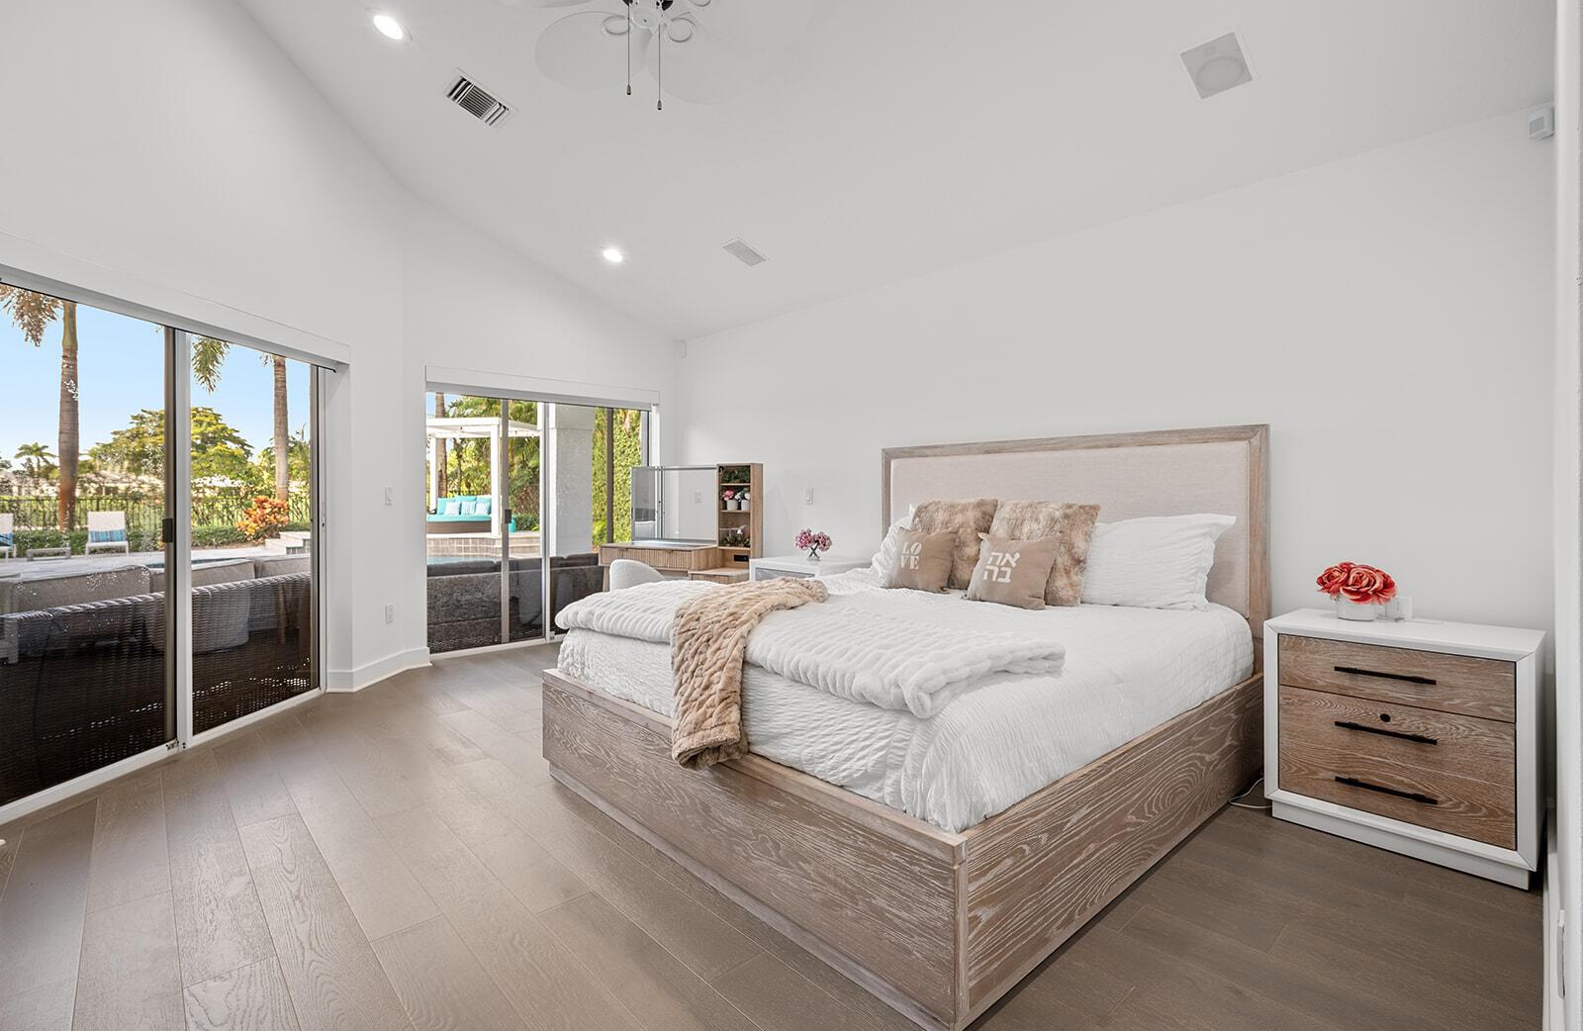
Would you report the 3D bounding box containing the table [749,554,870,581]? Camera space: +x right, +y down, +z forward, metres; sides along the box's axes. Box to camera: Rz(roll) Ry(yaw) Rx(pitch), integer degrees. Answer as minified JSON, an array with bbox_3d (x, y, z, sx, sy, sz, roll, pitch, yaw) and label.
[{"bbox_3d":[0.130,0.698,4.653,0.500,0.730,0.673,-1,1,-42],"label":"table"}]

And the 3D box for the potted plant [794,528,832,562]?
[{"bbox_3d":[0.148,0.205,4.800,0.180,0.218,0.220,-1,1,-42],"label":"potted plant"}]

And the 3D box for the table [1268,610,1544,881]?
[{"bbox_3d":[2.123,0.744,2.458,0.505,0.714,0.673,-1,1,-42],"label":"table"}]

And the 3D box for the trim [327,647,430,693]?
[{"bbox_3d":[-2.675,1.004,4.621,0.250,0.127,0.730,0,1,0],"label":"trim"}]

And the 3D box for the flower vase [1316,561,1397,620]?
[{"bbox_3d":[2.123,0.280,2.643,0.220,0.208,0.235,-1,1,-42],"label":"flower vase"}]

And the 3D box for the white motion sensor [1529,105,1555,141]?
[{"bbox_3d":[2.536,-1.327,2.380,0.042,0.085,0.055,0,1,-10],"label":"white motion sensor"}]

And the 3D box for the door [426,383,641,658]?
[{"bbox_3d":[-2.010,0.039,5.819,1.940,2.030,0.120,-1,1,-42],"label":"door"}]

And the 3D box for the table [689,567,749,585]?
[{"bbox_3d":[-0.484,0.722,5.265,0.390,0.610,0.430,1,1,31],"label":"table"}]

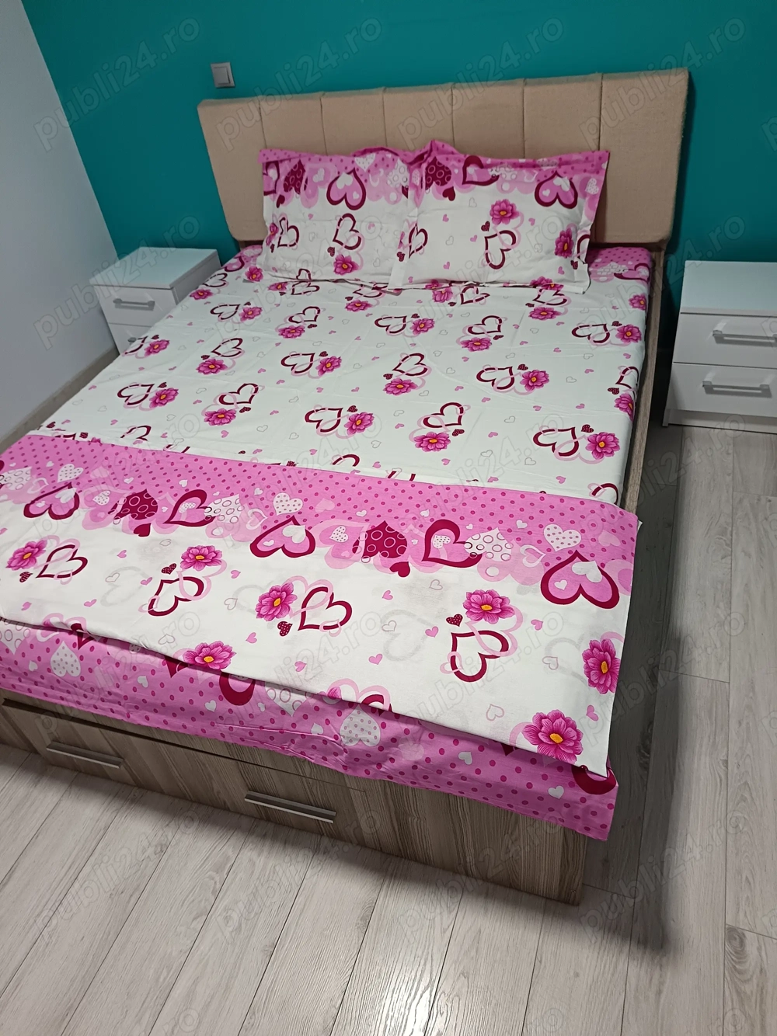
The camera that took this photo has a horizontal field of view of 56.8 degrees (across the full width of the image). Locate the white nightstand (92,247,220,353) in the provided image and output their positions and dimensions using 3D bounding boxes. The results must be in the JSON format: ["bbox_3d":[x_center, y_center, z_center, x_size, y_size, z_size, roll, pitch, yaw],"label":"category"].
[{"bbox_3d":[-0.976,-0.913,3.212,0.413,0.443,0.366,10,45,21],"label":"white nightstand"}]

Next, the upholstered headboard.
[{"bbox_3d":[0.126,-1.233,2.538,1.675,0.505,0.061,8,44,19],"label":"upholstered headboard"}]

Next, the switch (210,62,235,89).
[{"bbox_3d":[-0.621,-1.663,2.697,0.082,0.081,0.012,8,44,19],"label":"switch"}]

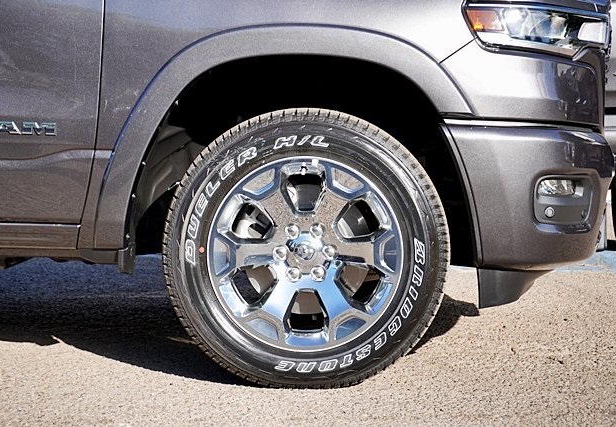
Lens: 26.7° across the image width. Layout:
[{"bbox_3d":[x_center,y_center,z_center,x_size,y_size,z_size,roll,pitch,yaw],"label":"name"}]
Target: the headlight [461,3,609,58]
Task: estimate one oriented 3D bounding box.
[{"bbox_3d":[0.664,-0.518,3.717,0.471,0.141,0.380,1,4,2],"label":"headlight"}]

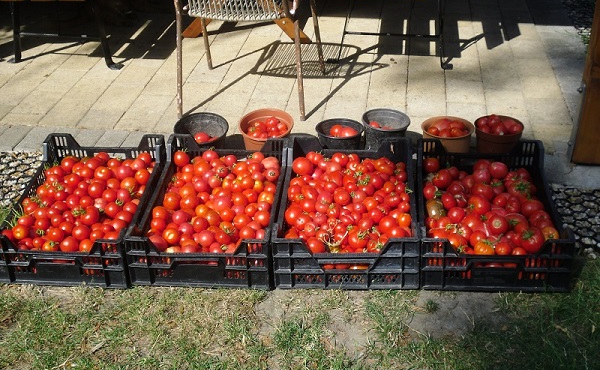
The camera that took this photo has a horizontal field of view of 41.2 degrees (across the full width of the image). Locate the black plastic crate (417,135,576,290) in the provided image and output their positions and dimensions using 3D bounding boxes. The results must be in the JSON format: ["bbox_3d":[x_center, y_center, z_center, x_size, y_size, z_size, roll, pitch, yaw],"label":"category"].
[{"bbox_3d":[0.565,0.057,2.420,0.400,0.168,0.600,2,30,6],"label":"black plastic crate"}]

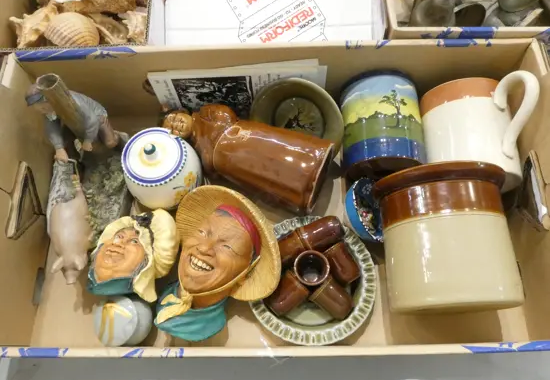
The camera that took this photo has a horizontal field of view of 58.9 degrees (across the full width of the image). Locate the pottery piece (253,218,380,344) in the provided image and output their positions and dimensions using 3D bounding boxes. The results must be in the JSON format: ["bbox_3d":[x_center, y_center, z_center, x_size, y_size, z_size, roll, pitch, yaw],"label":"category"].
[{"bbox_3d":[0.042,0.099,0.526,0.134,0.029,0.134,-1,69,3],"label":"pottery piece"}]

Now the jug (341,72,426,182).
[{"bbox_3d":[0.122,-0.072,0.555,0.091,0.091,0.099,1,69,4],"label":"jug"}]

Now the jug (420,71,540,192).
[{"bbox_3d":[0.229,-0.060,0.538,0.115,0.090,0.102,-11,66,26],"label":"jug"}]

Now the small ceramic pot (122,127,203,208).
[{"bbox_3d":[-0.128,-0.022,0.553,0.085,0.091,0.085,-5,60,12],"label":"small ceramic pot"}]

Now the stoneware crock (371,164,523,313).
[{"bbox_3d":[0.174,0.049,0.485,0.130,0.130,0.126,0,66,3],"label":"stoneware crock"}]

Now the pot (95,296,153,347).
[{"bbox_3d":[-0.160,0.137,0.515,0.056,0.043,0.056,-7,68,17],"label":"pot"}]

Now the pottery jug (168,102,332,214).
[{"bbox_3d":[-0.030,-0.040,0.557,0.187,0.080,0.080,20,47,11],"label":"pottery jug"}]

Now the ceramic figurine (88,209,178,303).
[{"bbox_3d":[-0.146,0.071,0.520,0.080,0.059,0.097,18,70,24],"label":"ceramic figurine"}]

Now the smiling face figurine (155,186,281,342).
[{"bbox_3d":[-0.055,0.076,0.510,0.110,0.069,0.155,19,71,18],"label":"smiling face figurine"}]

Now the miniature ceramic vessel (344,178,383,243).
[{"bbox_3d":[0.100,0.023,0.530,0.037,0.071,0.071,-20,63,37],"label":"miniature ceramic vessel"}]

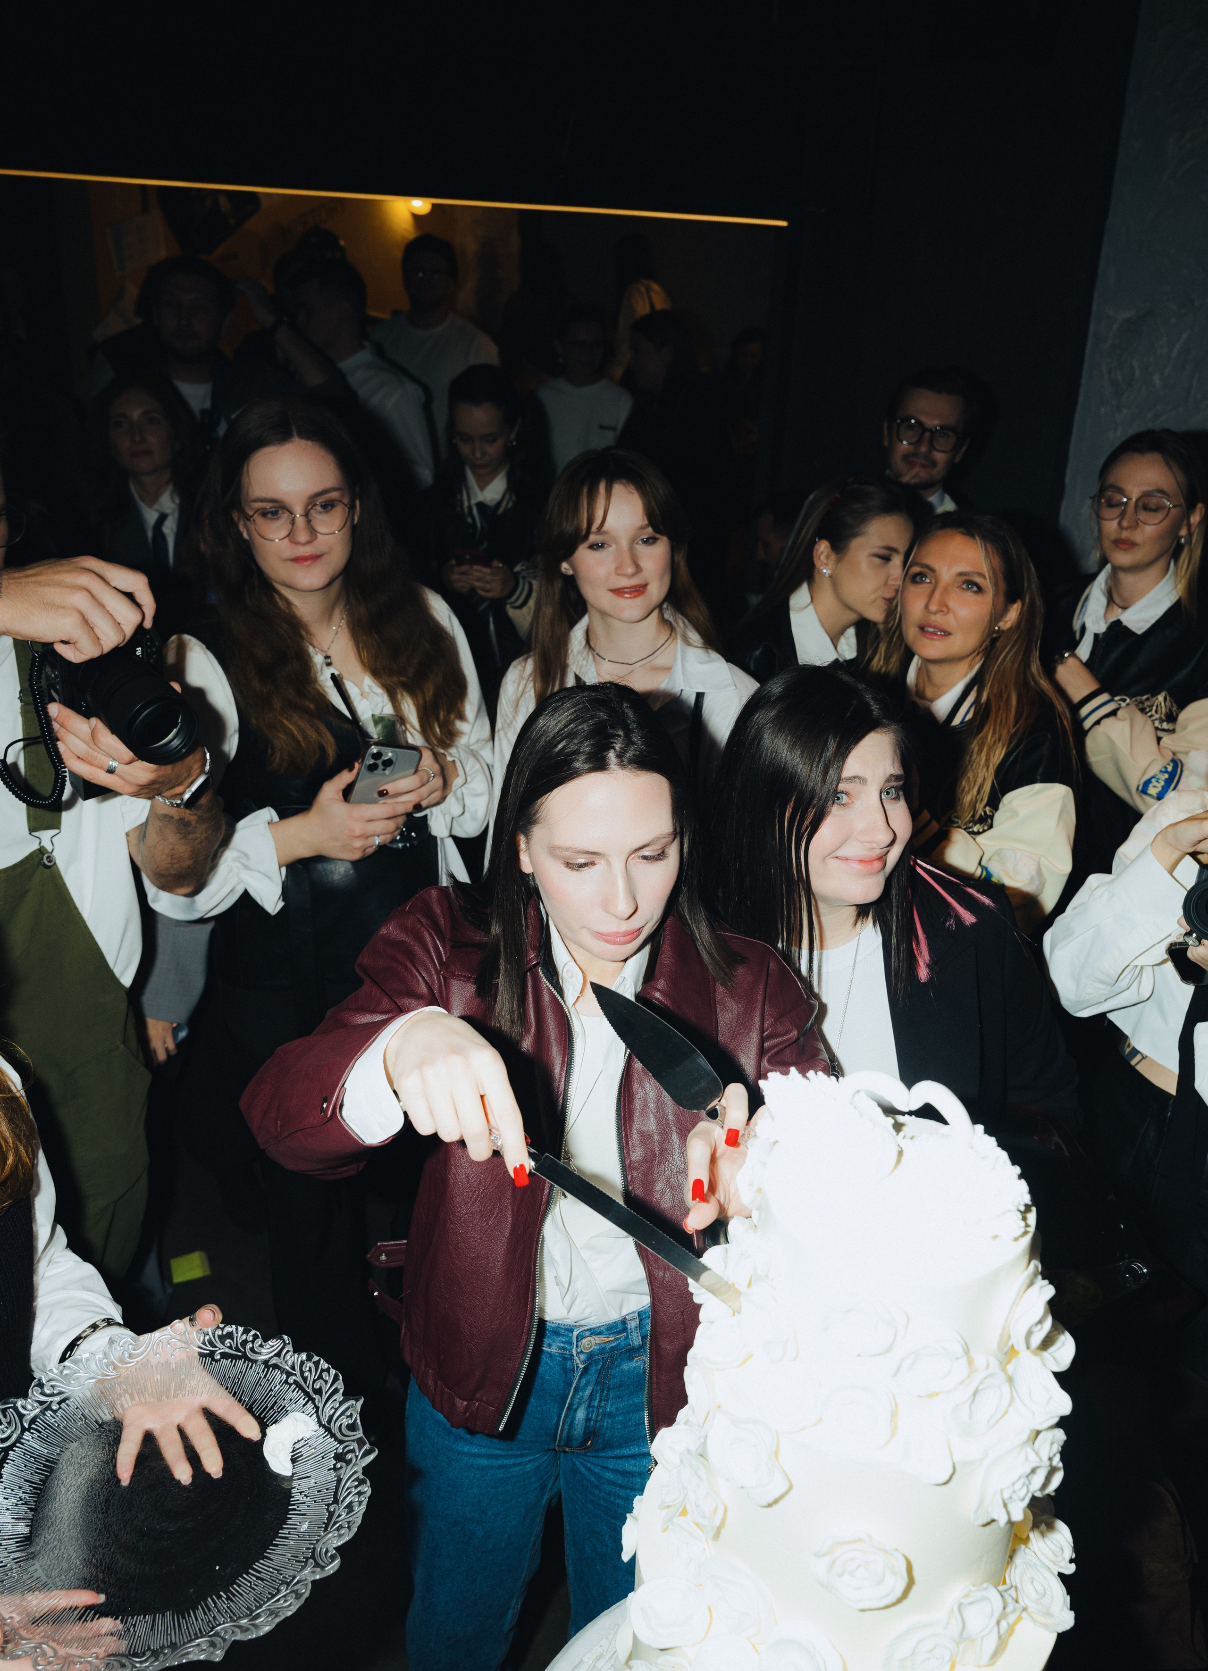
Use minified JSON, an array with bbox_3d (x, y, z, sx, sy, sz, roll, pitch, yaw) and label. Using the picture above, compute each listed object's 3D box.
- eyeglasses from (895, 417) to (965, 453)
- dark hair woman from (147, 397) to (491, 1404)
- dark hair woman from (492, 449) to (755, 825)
[{"bbox_3d":[0.669,-0.827,3.110,0.142,0.052,0.140,14,17,8],"label":"eyeglasses"},{"bbox_3d":[-0.401,0.279,2.171,0.470,1.680,0.370,-4,23,-19],"label":"dark hair woman"},{"bbox_3d":[0.007,0.234,2.381,0.430,1.650,0.290,-1,22,-9],"label":"dark hair woman"}]

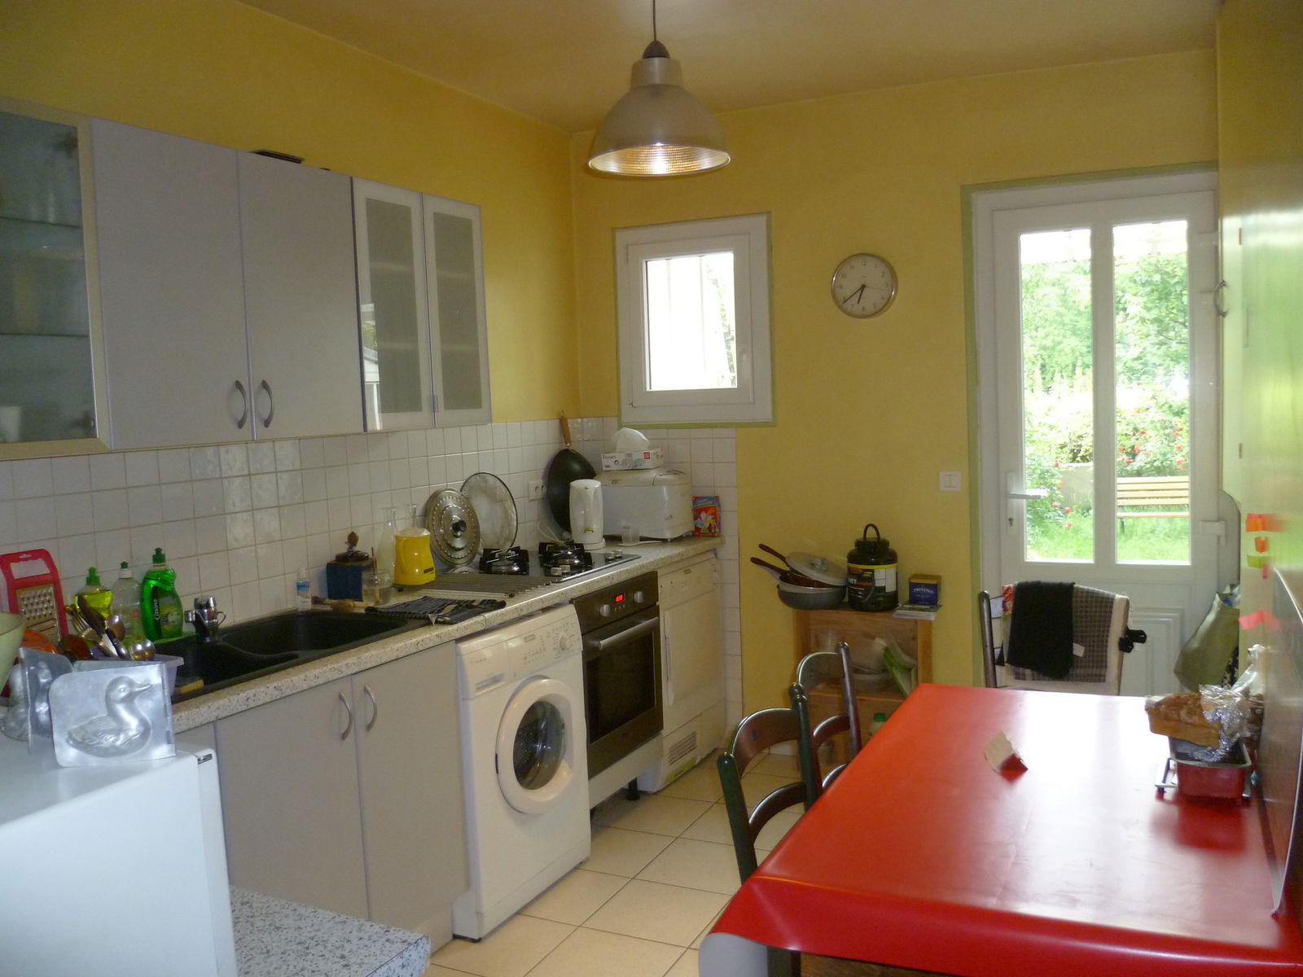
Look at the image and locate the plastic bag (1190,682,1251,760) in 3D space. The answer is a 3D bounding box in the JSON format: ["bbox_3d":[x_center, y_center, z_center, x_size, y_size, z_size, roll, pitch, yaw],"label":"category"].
[{"bbox_3d":[0.998,0.402,1.859,0.110,0.130,0.130,0,5,27],"label":"plastic bag"}]

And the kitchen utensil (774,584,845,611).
[{"bbox_3d":[0.627,0.402,4.050,0.265,0.090,0.265,0,5,24],"label":"kitchen utensil"}]

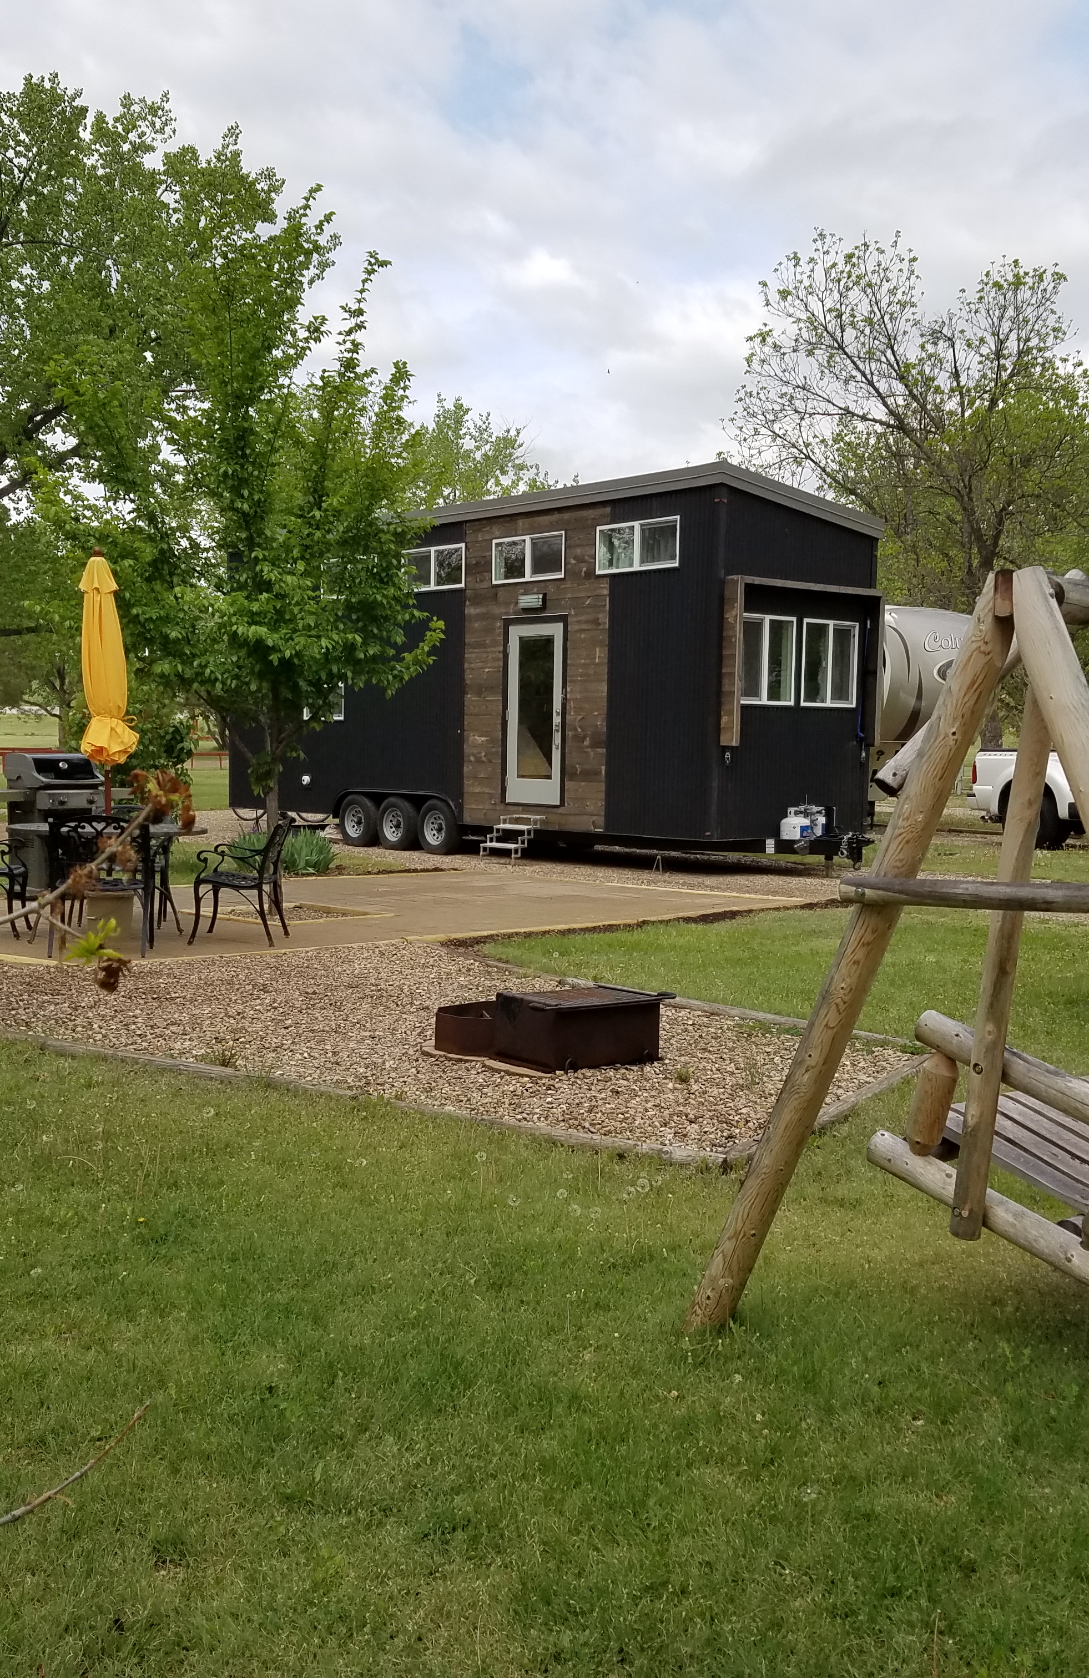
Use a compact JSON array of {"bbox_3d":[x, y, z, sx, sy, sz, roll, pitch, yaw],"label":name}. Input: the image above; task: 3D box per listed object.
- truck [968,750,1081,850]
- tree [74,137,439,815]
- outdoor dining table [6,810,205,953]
[{"bbox_3d":[8.963,-0.744,22.685,2.050,1.980,6.500,-1,4,-34],"label":"truck"},{"bbox_3d":[-2.059,-2.272,12.553,2.900,5.700,2.800,1,3,0],"label":"tree"},{"bbox_3d":[-2.884,0.300,11.093,1.300,0.730,1.300,1,3,0],"label":"outdoor dining table"}]

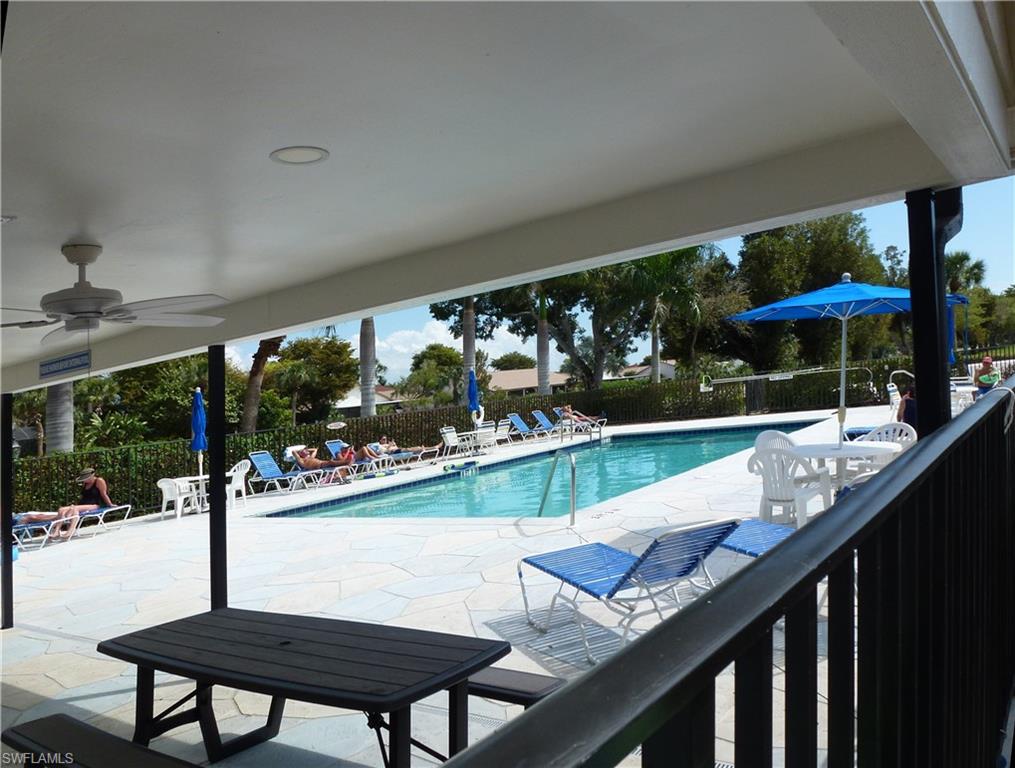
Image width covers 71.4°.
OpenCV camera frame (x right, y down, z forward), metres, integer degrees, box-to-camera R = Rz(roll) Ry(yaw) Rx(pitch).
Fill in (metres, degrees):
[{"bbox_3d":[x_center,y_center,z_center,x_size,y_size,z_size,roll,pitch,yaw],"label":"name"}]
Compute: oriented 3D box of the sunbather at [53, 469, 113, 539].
[{"bbox_3d":[-7.687,2.167,12.800,0.950,1.270,0.500,-4,-1,-26],"label":"sunbather"}]

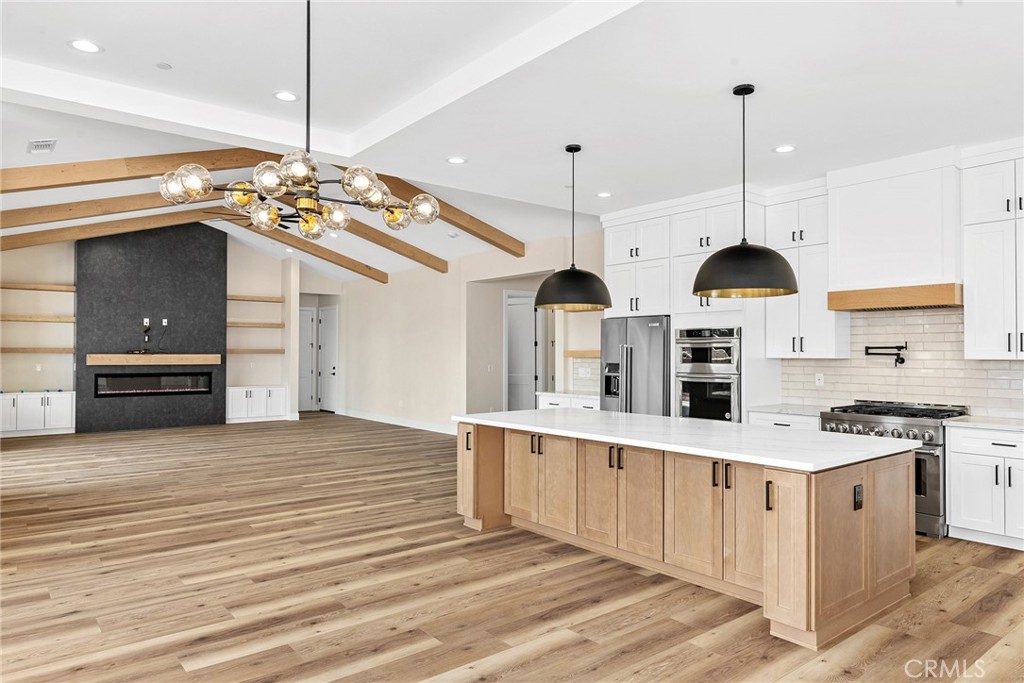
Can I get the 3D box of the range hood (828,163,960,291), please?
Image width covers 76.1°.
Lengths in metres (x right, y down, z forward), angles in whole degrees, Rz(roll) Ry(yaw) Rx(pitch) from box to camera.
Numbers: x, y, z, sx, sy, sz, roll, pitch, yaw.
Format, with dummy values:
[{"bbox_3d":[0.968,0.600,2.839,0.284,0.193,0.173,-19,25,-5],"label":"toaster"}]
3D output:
[{"bbox_3d":[3.340,-0.907,5.647,0.459,0.931,1.007,1,-1,-39],"label":"range hood"}]

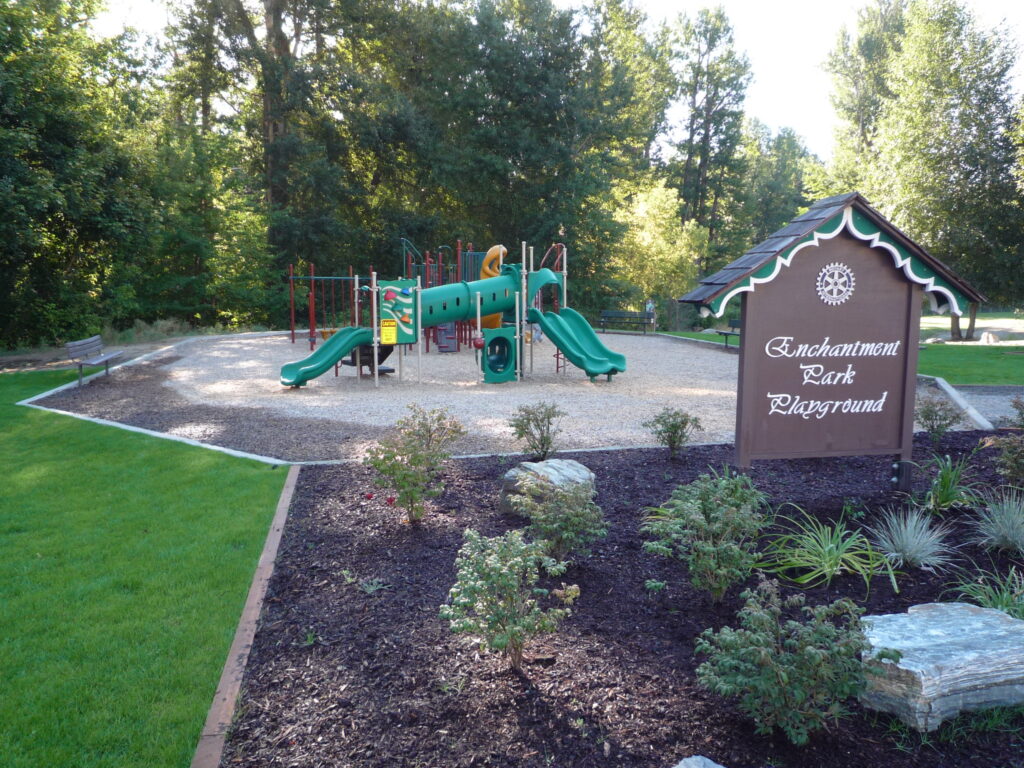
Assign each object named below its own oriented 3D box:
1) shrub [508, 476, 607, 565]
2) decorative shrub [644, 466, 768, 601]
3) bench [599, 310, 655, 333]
[{"bbox_3d":[0.282,0.798,4.634,0.580,0.550,0.550,0,7,0],"label":"shrub"},{"bbox_3d":[1.051,0.826,4.111,0.620,0.650,0.580,2,8,15],"label":"decorative shrub"},{"bbox_3d":[4.324,-2.335,29.225,2.150,0.850,0.600,3,7,24],"label":"bench"}]

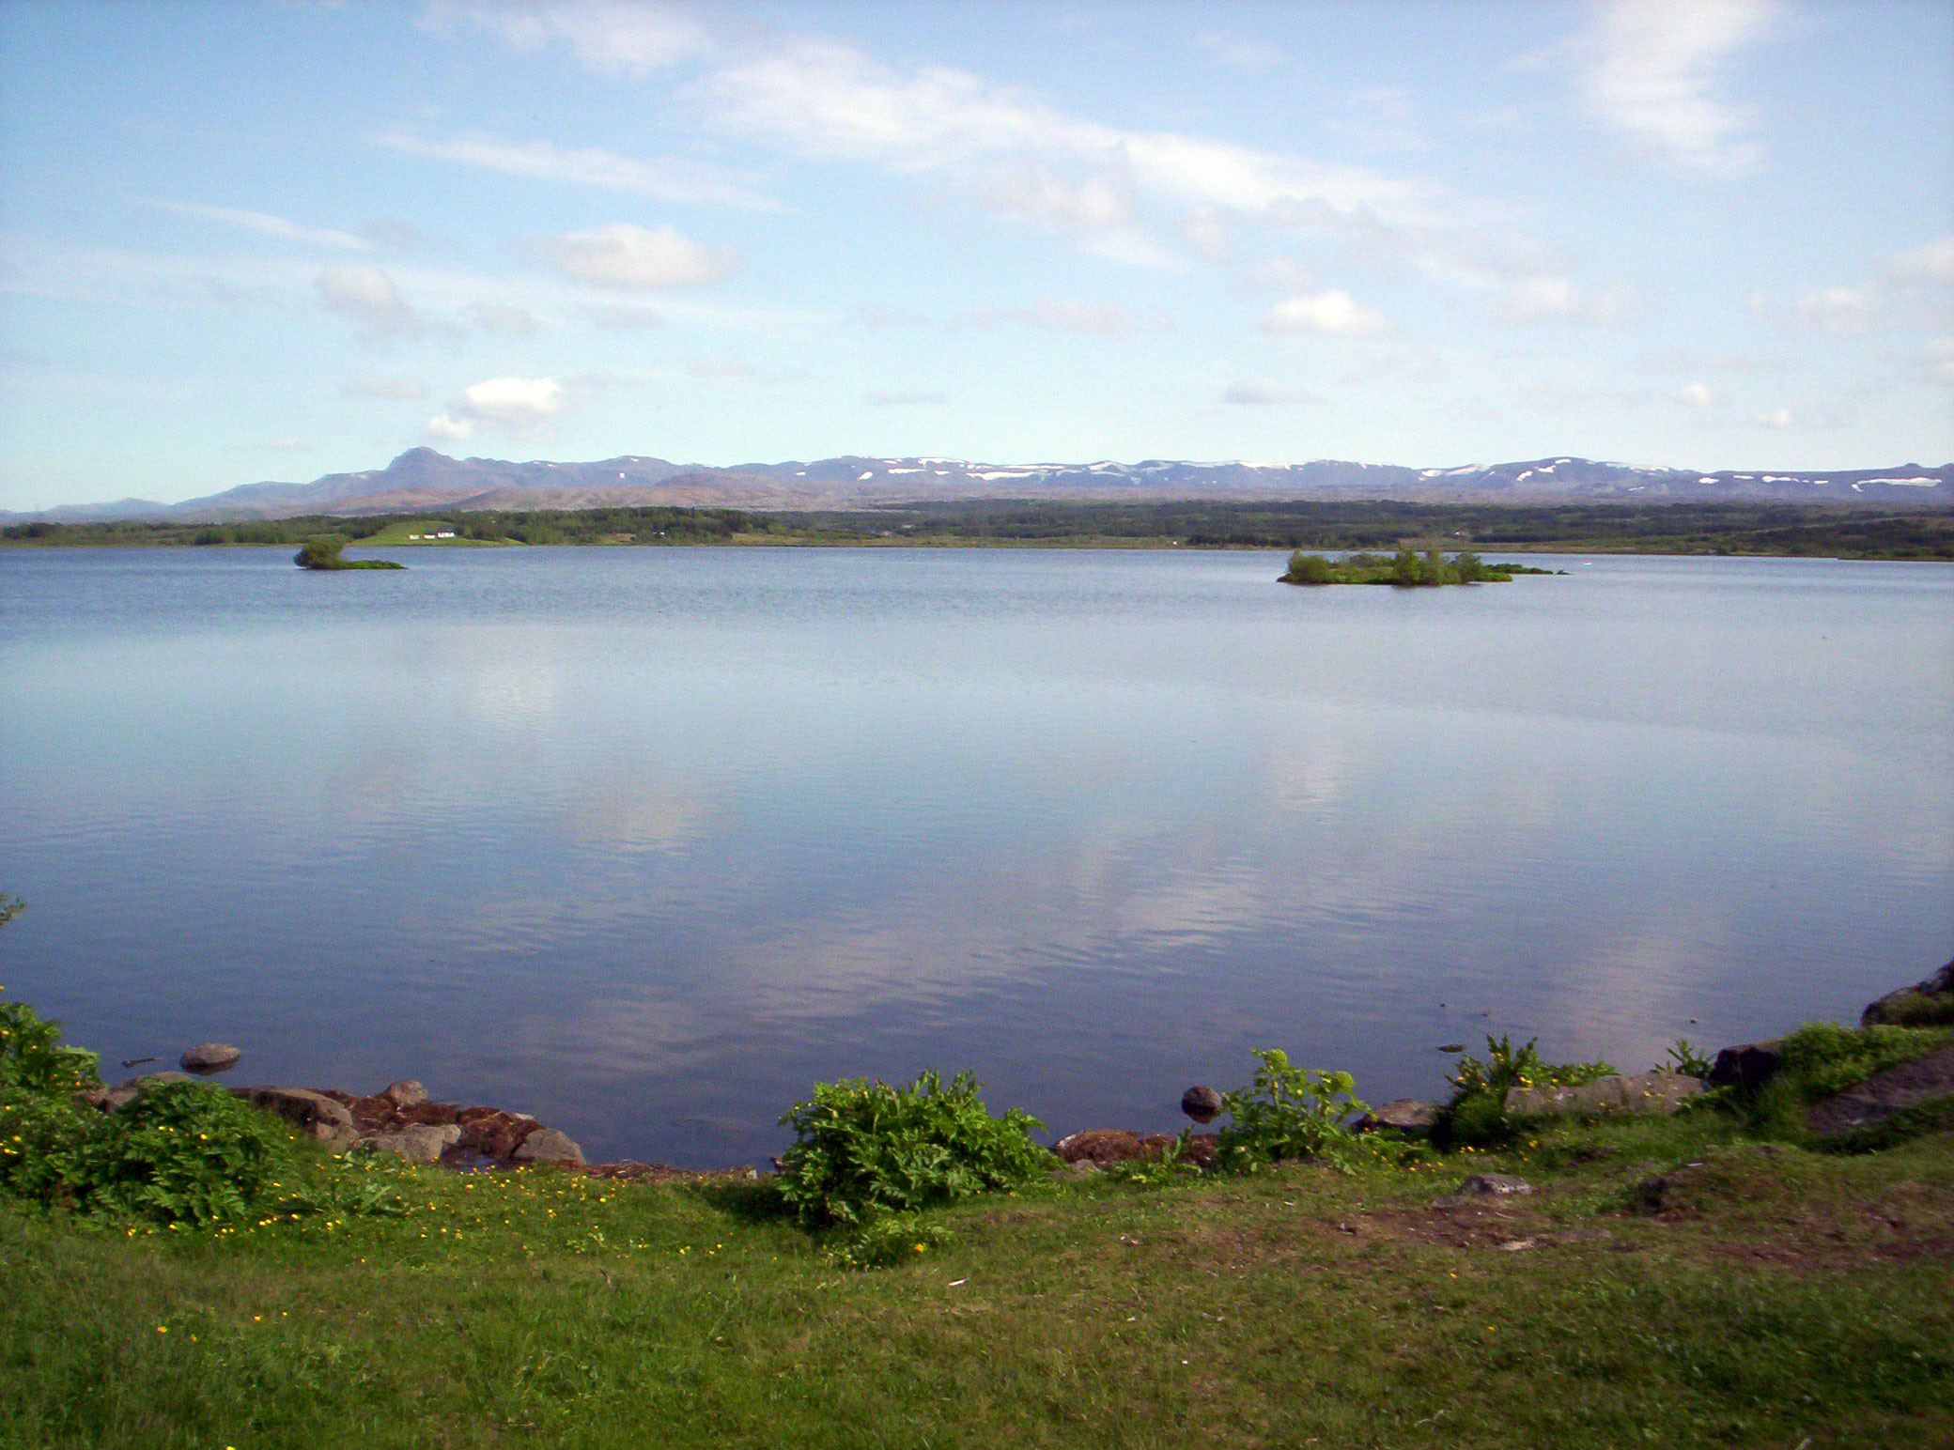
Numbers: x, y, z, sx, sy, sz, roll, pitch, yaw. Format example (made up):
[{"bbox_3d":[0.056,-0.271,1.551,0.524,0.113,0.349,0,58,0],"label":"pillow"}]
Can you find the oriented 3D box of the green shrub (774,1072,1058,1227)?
[{"bbox_3d":[-0.200,1.300,6.500,0.850,0.430,0.720,0,5,0],"label":"green shrub"}]

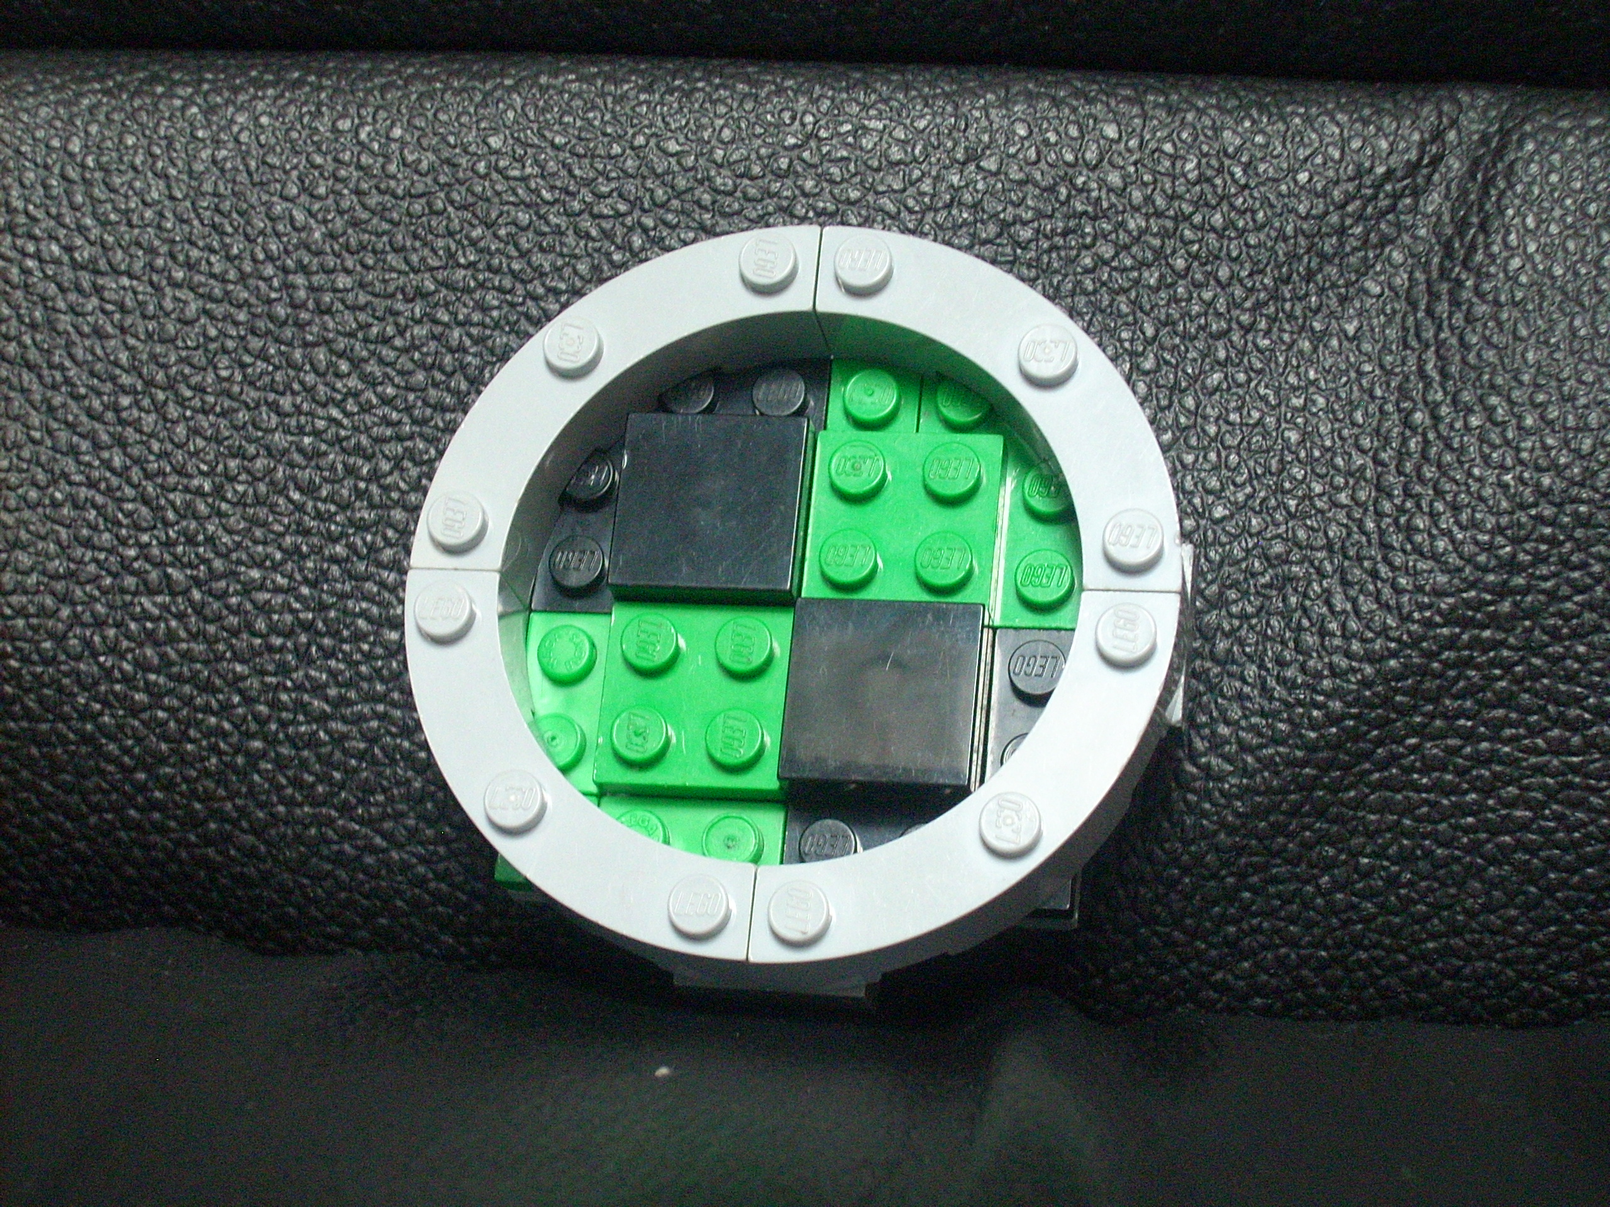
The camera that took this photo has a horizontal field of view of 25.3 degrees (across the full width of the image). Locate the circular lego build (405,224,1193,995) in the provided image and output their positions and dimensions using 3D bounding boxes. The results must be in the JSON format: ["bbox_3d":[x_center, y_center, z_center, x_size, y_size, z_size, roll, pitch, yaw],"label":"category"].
[{"bbox_3d":[0.000,0.001,0.298,0.064,0.018,0.064,2,70,11],"label":"circular lego build"}]

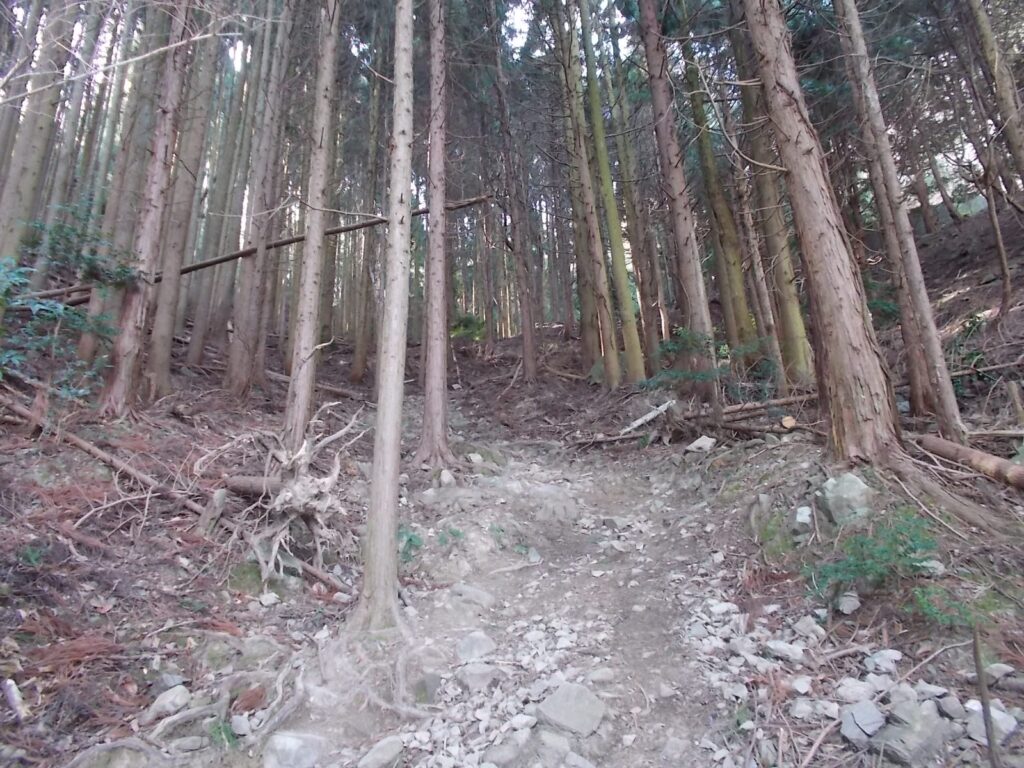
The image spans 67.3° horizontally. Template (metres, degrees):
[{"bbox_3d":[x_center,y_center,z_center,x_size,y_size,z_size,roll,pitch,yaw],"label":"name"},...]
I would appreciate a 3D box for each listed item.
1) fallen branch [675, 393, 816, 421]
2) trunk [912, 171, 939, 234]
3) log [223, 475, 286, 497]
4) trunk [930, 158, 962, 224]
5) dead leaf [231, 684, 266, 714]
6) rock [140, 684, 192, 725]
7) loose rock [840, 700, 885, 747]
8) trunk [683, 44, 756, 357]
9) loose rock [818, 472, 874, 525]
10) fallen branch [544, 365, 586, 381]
[{"bbox_3d":[2.904,0.273,9.450,1.952,0.110,0.110,-7,-21,-15],"label":"fallen branch"},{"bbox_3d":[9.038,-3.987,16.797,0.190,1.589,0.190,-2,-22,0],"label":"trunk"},{"bbox_3d":[-2.064,0.815,6.175,0.509,0.140,0.140,1,-22,6],"label":"log"},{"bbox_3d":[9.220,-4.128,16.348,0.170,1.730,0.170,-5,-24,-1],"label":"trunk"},{"bbox_3d":[-0.942,1.128,2.750,0.140,0.035,0.090,-32,17,-15],"label":"dead leaf"},{"bbox_3d":[-1.229,1.137,2.720,0.180,0.130,0.140,-3,-22,0],"label":"rock"},{"bbox_3d":[1.130,1.095,2.480,0.140,0.130,0.120,-3,-22,0],"label":"loose rock"},{"bbox_3d":[3.576,-3.490,13.561,0.300,6.580,0.300,-3,-23,0],"label":"trunk"},{"bbox_3d":[2.153,0.737,4.950,0.350,0.320,0.280,-3,-22,0],"label":"loose rock"},{"bbox_3d":[0.982,-0.207,14.350,0.950,0.080,0.080,18,-10,32],"label":"fallen branch"}]

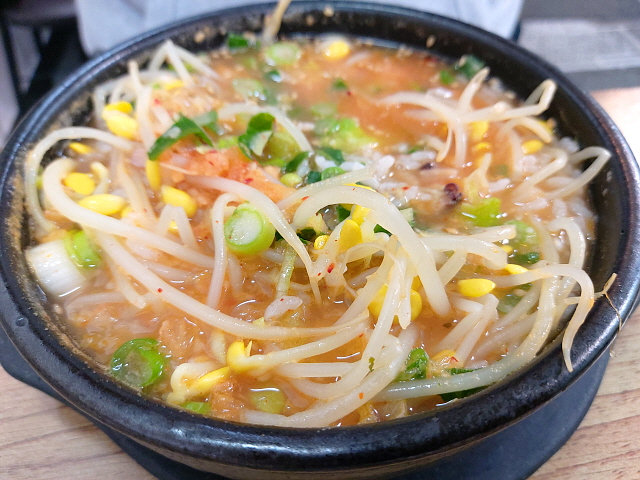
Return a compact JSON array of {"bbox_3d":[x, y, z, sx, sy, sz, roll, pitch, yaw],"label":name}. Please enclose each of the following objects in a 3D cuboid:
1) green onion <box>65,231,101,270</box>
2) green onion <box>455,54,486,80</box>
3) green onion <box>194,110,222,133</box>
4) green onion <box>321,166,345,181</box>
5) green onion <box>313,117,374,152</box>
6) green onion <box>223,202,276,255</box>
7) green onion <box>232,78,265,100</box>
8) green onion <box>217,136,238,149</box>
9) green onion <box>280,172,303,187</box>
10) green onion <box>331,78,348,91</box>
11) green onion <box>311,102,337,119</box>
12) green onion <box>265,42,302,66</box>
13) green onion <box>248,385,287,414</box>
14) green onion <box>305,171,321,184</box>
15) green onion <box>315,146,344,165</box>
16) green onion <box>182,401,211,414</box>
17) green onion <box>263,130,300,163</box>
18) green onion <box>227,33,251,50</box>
[{"bbox_3d":[-0.061,0.002,0.119,0.007,0.009,0.006,-34,58,-24],"label":"green onion"},{"bbox_3d":[0.058,-0.067,0.179,0.011,0.004,0.010,0,50,0],"label":"green onion"},{"bbox_3d":[-0.036,-0.039,0.151,0.010,0.006,0.007,-14,52,-10],"label":"green onion"},{"bbox_3d":[0.004,-0.019,0.136,0.008,0.004,0.008,1,51,2],"label":"green onion"},{"bbox_3d":[0.008,-0.035,0.152,0.019,0.006,0.012,0,50,0],"label":"green onion"},{"bbox_3d":[-0.018,-0.003,0.120,0.011,0.010,0.011,-3,77,14],"label":"green onion"},{"bbox_3d":[-0.026,-0.056,0.171,0.011,0.004,0.011,0,50,0],"label":"green onion"},{"bbox_3d":[-0.030,-0.031,0.149,0.006,0.003,0.005,0,50,0],"label":"green onion"},{"bbox_3d":[-0.008,-0.018,0.136,0.006,0.004,0.006,0,50,0],"label":"green onion"},{"bbox_3d":[0.007,-0.057,0.169,0.006,0.004,0.006,1,51,2],"label":"green onion"},{"bbox_3d":[0.001,-0.045,0.159,0.009,0.004,0.009,-1,51,1],"label":"green onion"},{"bbox_3d":[-0.014,-0.073,0.181,0.013,0.004,0.013,-5,51,-3],"label":"green onion"},{"bbox_3d":[-0.011,0.034,0.097,0.008,0.004,0.006,-16,52,-11],"label":"green onion"},{"bbox_3d":[-0.002,-0.018,0.135,0.005,0.005,0.004,-2,51,-1],"label":"green onion"},{"bbox_3d":[0.003,-0.026,0.145,0.009,0.003,0.007,0,50,0],"label":"green onion"},{"bbox_3d":[-0.026,0.035,0.095,0.007,0.004,0.006,0,50,0],"label":"green onion"},{"bbox_3d":[-0.013,-0.030,0.148,0.013,0.005,0.011,0,50,0],"label":"green onion"},{"bbox_3d":[-0.033,-0.080,0.186,0.009,0.006,0.006,-9,51,-6],"label":"green onion"}]

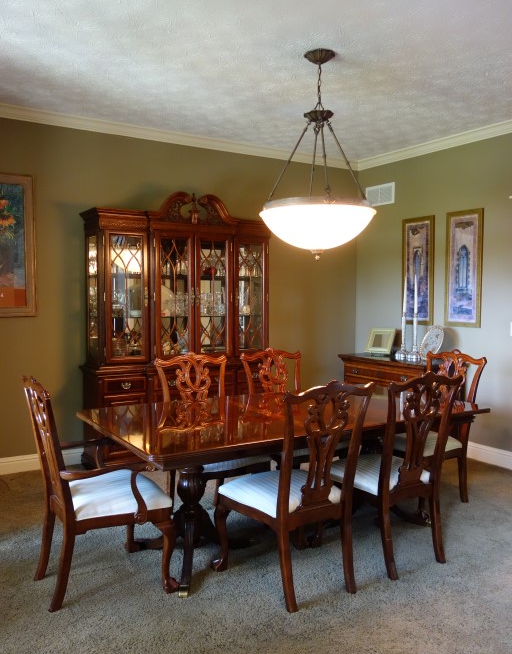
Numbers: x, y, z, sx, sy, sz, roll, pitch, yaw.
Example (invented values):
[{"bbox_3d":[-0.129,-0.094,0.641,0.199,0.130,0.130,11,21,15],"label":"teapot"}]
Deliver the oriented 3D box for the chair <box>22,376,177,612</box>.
[{"bbox_3d":[-0.766,0.721,2.865,0.616,1.022,0.609,-2,4,-32],"label":"chair"}]

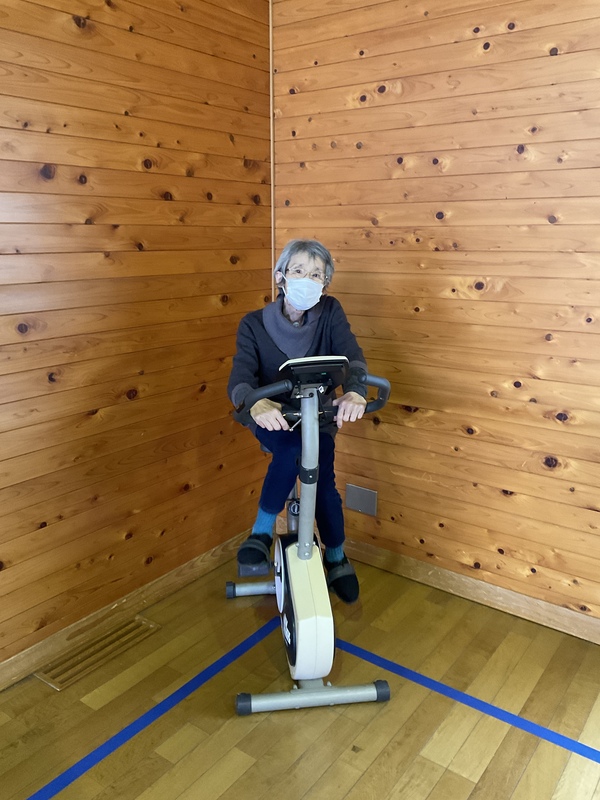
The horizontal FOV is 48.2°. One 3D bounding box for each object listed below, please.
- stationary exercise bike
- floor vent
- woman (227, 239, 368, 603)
[{"bbox_3d":[-0.006,0.345,2.338,0.486,1.105,0.793,-2,14,-8],"label":"stationary exercise bike"},{"bbox_3d":[-0.710,0.893,2.409,0.152,0.020,0.457,10,17,36],"label":"floor vent"},{"bbox_3d":[-0.008,0.110,2.300,0.451,1.303,0.565,-2,14,-8],"label":"woman"}]

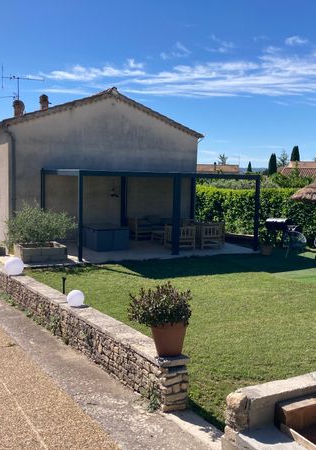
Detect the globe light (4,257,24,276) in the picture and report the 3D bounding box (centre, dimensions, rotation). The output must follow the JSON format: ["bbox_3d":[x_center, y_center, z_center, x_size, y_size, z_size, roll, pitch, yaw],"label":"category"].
[{"bbox_3d":[-3.232,0.935,10.932,0.410,0.410,0.410,-2,7,-28],"label":"globe light"}]

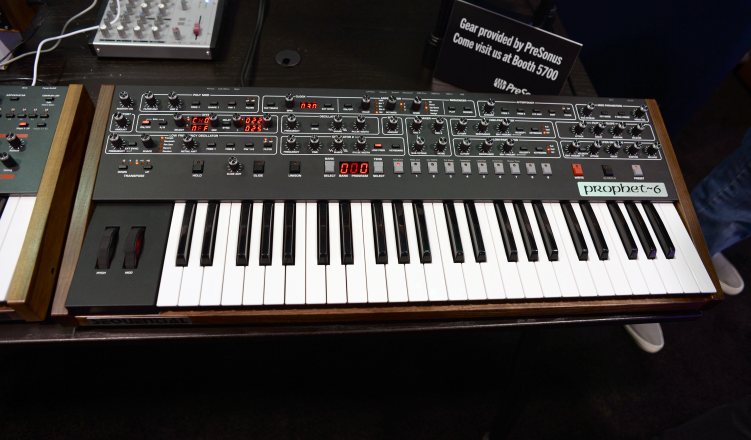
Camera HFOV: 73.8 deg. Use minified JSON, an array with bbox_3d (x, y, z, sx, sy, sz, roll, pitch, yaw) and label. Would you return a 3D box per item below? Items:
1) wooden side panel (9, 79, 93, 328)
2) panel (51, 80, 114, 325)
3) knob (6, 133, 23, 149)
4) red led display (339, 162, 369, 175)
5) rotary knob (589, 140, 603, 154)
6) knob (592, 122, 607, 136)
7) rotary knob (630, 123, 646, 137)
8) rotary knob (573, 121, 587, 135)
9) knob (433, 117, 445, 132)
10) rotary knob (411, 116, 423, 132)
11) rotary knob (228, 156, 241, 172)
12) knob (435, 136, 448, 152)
[{"bbox_3d":[-0.393,-0.035,0.619,0.018,0.078,0.313,-1,56,-7],"label":"wooden side panel"},{"bbox_3d":[-0.350,-0.030,0.617,0.018,0.085,0.313,-1,56,-7],"label":"panel"},{"bbox_3d":[-0.456,-0.101,0.630,0.013,0.016,0.013,-2,61,-8],"label":"knob"},{"bbox_3d":[-0.028,-0.069,0.658,0.039,0.004,0.019,0,65,-7],"label":"red led display"},{"bbox_3d":[0.310,-0.103,0.706,0.013,0.016,0.013,0,65,-7],"label":"rotary knob"},{"bbox_3d":[0.325,-0.133,0.723,0.013,0.015,0.013,0,64,-7],"label":"knob"},{"bbox_3d":[0.382,-0.131,0.724,0.012,0.015,0.012,0,65,-7],"label":"rotary knob"},{"bbox_3d":[0.295,-0.134,0.719,0.013,0.015,0.013,0,64,-7],"label":"rotary knob"},{"bbox_3d":[0.089,-0.133,0.691,0.012,0.015,0.012,0,65,-7],"label":"knob"},{"bbox_3d":[0.057,-0.133,0.688,0.013,0.016,0.013,0,65,-7],"label":"rotary knob"},{"bbox_3d":[-0.178,-0.071,0.632,0.012,0.015,0.012,0,65,-7],"label":"rotary knob"},{"bbox_3d":[0.090,-0.103,0.677,0.012,0.015,0.012,0,65,-7],"label":"knob"}]

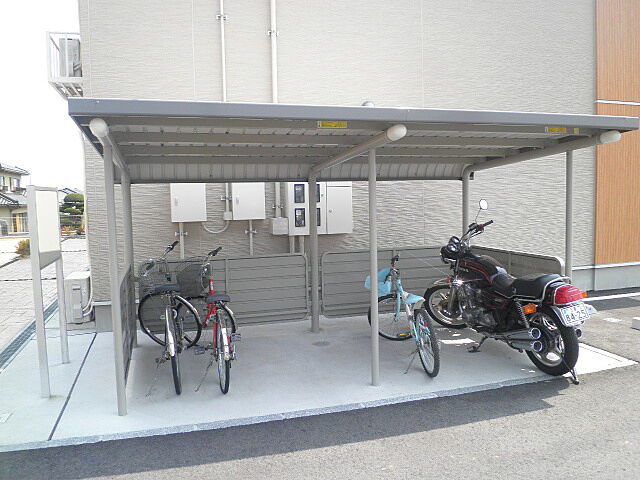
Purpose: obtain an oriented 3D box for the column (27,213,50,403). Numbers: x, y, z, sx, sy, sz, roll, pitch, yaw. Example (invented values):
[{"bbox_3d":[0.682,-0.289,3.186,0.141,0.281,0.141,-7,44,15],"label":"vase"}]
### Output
[{"bbox_3d":[-2.059,0.401,3.518,0.060,1.545,0.060,-3,6,-17],"label":"column"}]

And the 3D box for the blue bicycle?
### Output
[{"bbox_3d":[0.884,0.707,4.788,0.540,0.970,1.560,-2,4,-6],"label":"blue bicycle"}]

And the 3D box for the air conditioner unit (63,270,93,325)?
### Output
[{"bbox_3d":[-2.909,0.677,5.911,0.290,0.530,0.760,-3,6,-17],"label":"air conditioner unit"}]

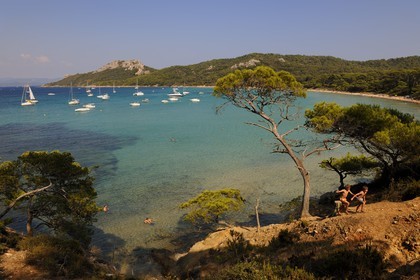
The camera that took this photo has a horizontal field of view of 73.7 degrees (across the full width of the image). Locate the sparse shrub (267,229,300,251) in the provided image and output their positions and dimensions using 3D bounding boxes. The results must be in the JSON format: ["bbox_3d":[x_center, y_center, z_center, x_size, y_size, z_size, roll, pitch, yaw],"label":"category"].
[{"bbox_3d":[2.235,3.000,8.400,0.920,0.540,0.750,0,11,0],"label":"sparse shrub"}]

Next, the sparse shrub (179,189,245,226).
[{"bbox_3d":[0.058,2.647,10.900,2.450,1.250,2.000,0,11,0],"label":"sparse shrub"}]

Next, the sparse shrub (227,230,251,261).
[{"bbox_3d":[0.794,2.953,7.800,0.650,0.720,0.600,0,11,0],"label":"sparse shrub"}]

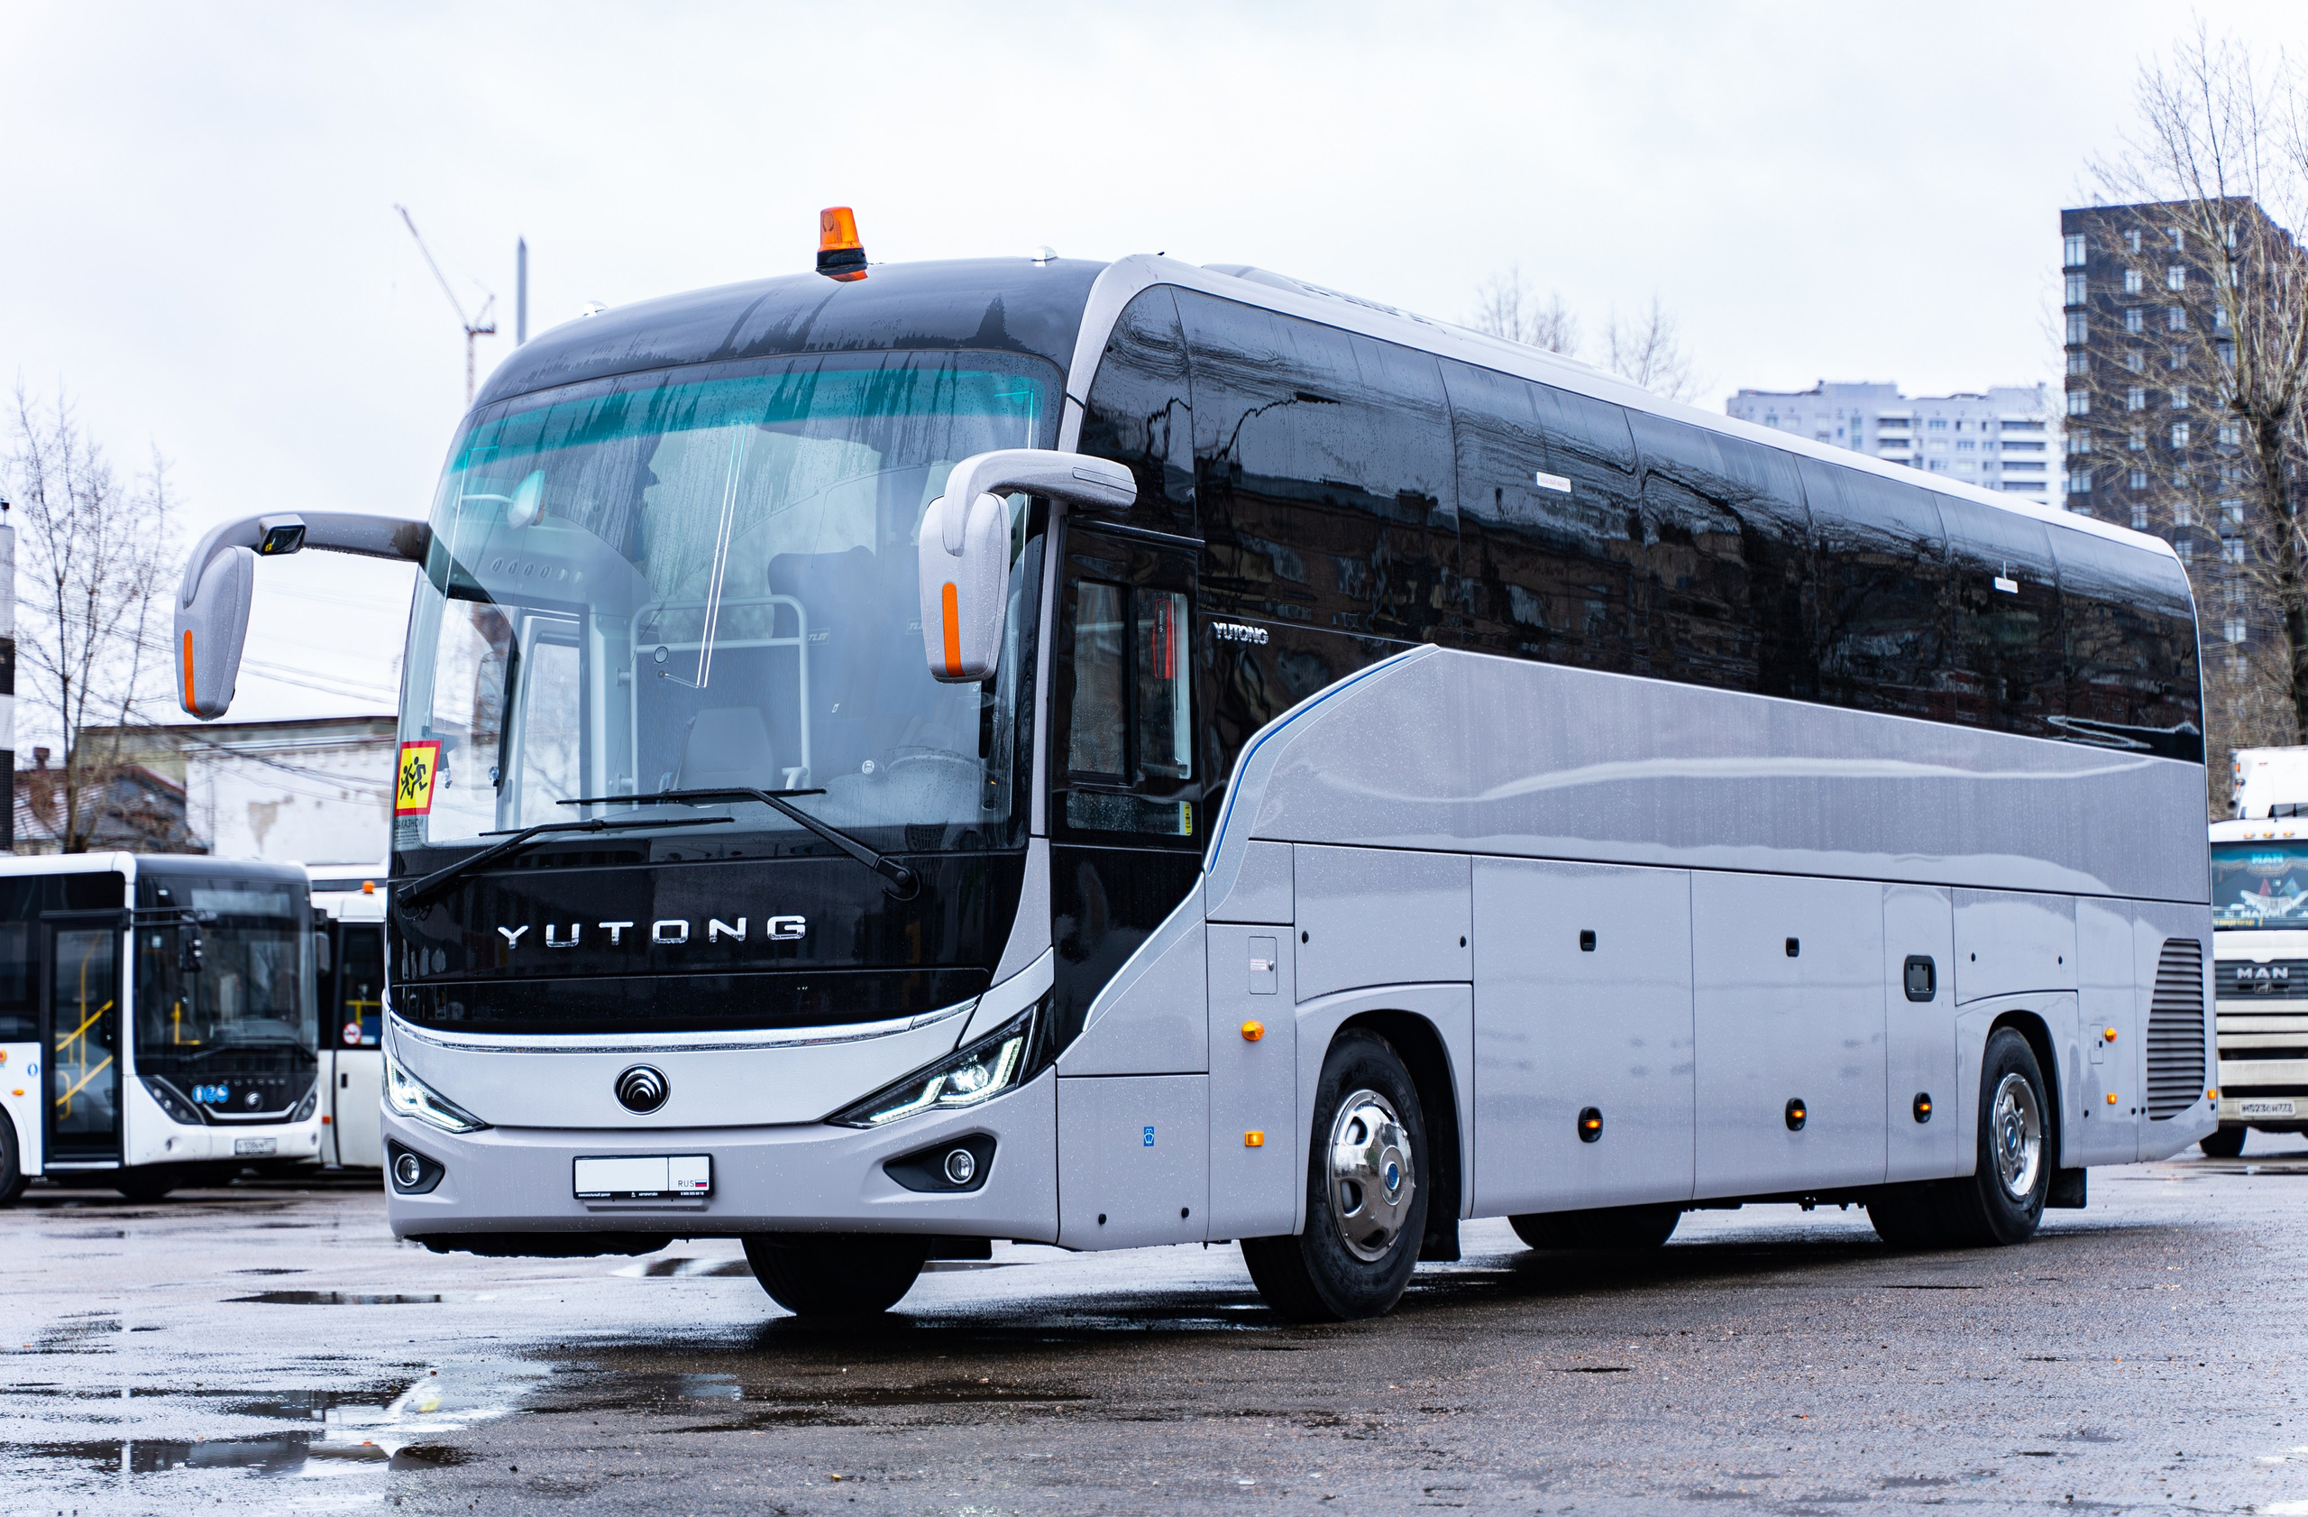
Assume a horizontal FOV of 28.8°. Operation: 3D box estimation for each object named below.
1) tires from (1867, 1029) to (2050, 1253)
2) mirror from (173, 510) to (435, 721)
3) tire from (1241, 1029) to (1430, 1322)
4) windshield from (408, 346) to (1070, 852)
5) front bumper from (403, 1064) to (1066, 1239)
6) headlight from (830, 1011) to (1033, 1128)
[{"bbox_3d":[3.748,1.757,21.048,0.630,1.030,1.030,-3,-4,31],"label":"tires"},{"bbox_3d":[-2.805,-0.451,14.910,0.370,0.720,1.180,-3,-4,31],"label":"mirror"},{"bbox_3d":[0.617,1.441,15.608,0.300,1.030,1.030,-3,-4,31],"label":"tire"},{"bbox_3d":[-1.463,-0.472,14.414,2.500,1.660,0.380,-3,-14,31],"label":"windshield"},{"bbox_3d":[-1.492,1.264,14.209,2.550,0.550,0.430,-3,-4,31],"label":"front bumper"},{"bbox_3d":[-0.678,0.956,13.748,0.620,0.370,0.260,-2,-4,19],"label":"headlight"}]

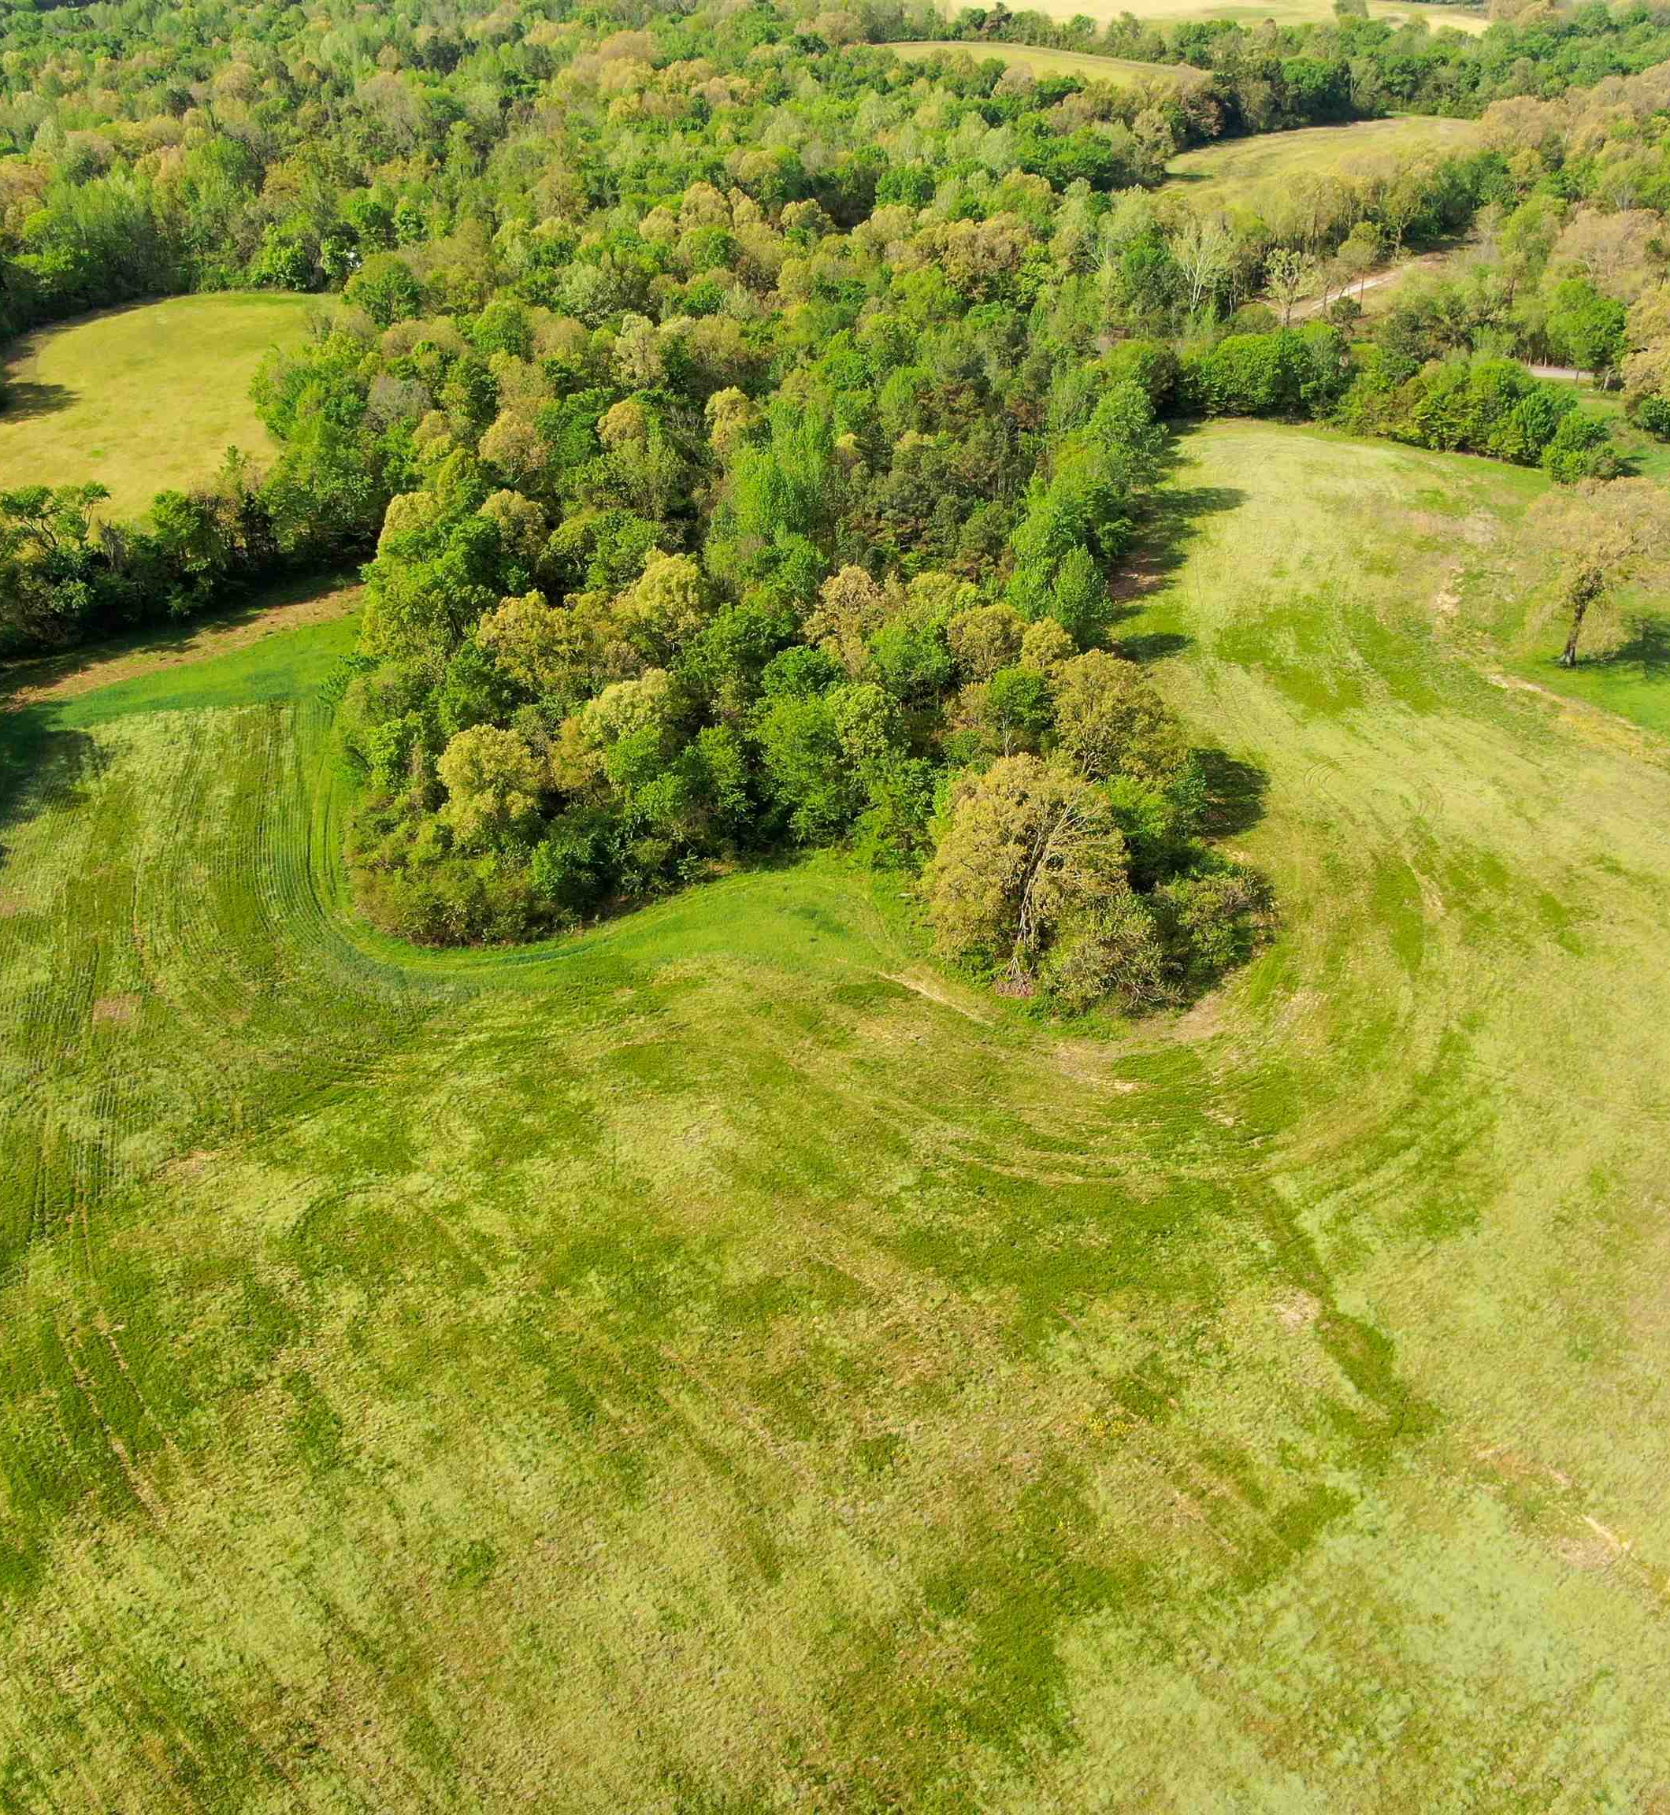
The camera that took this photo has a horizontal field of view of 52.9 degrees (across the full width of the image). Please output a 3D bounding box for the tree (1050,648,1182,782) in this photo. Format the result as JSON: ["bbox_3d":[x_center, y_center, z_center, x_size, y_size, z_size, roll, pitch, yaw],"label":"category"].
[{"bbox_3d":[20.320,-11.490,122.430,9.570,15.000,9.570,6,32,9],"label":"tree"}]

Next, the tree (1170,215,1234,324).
[{"bbox_3d":[57.670,-100.450,265.000,9.560,16.720,9.560,6,32,10],"label":"tree"}]

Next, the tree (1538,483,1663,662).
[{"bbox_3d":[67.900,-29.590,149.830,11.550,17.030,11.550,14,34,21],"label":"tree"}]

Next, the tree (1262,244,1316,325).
[{"bbox_3d":[71.710,-98.150,265.650,8.060,12.110,8.060,8,33,12],"label":"tree"}]

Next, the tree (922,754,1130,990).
[{"bbox_3d":[11.970,-1.780,105.500,12.930,16.260,12.930,4,32,6],"label":"tree"}]

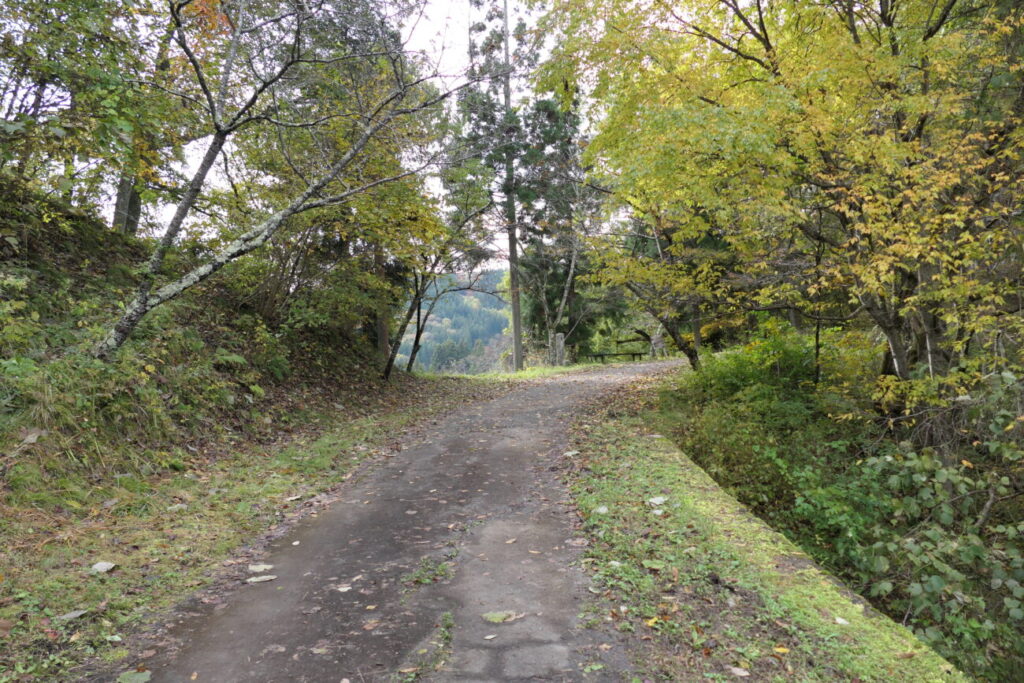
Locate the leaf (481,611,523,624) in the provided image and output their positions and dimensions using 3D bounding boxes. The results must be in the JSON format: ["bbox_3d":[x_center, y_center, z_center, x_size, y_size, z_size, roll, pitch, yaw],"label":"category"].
[{"bbox_3d":[-0.055,1.444,3.720,0.210,0.027,0.110,0,1,-7],"label":"leaf"}]

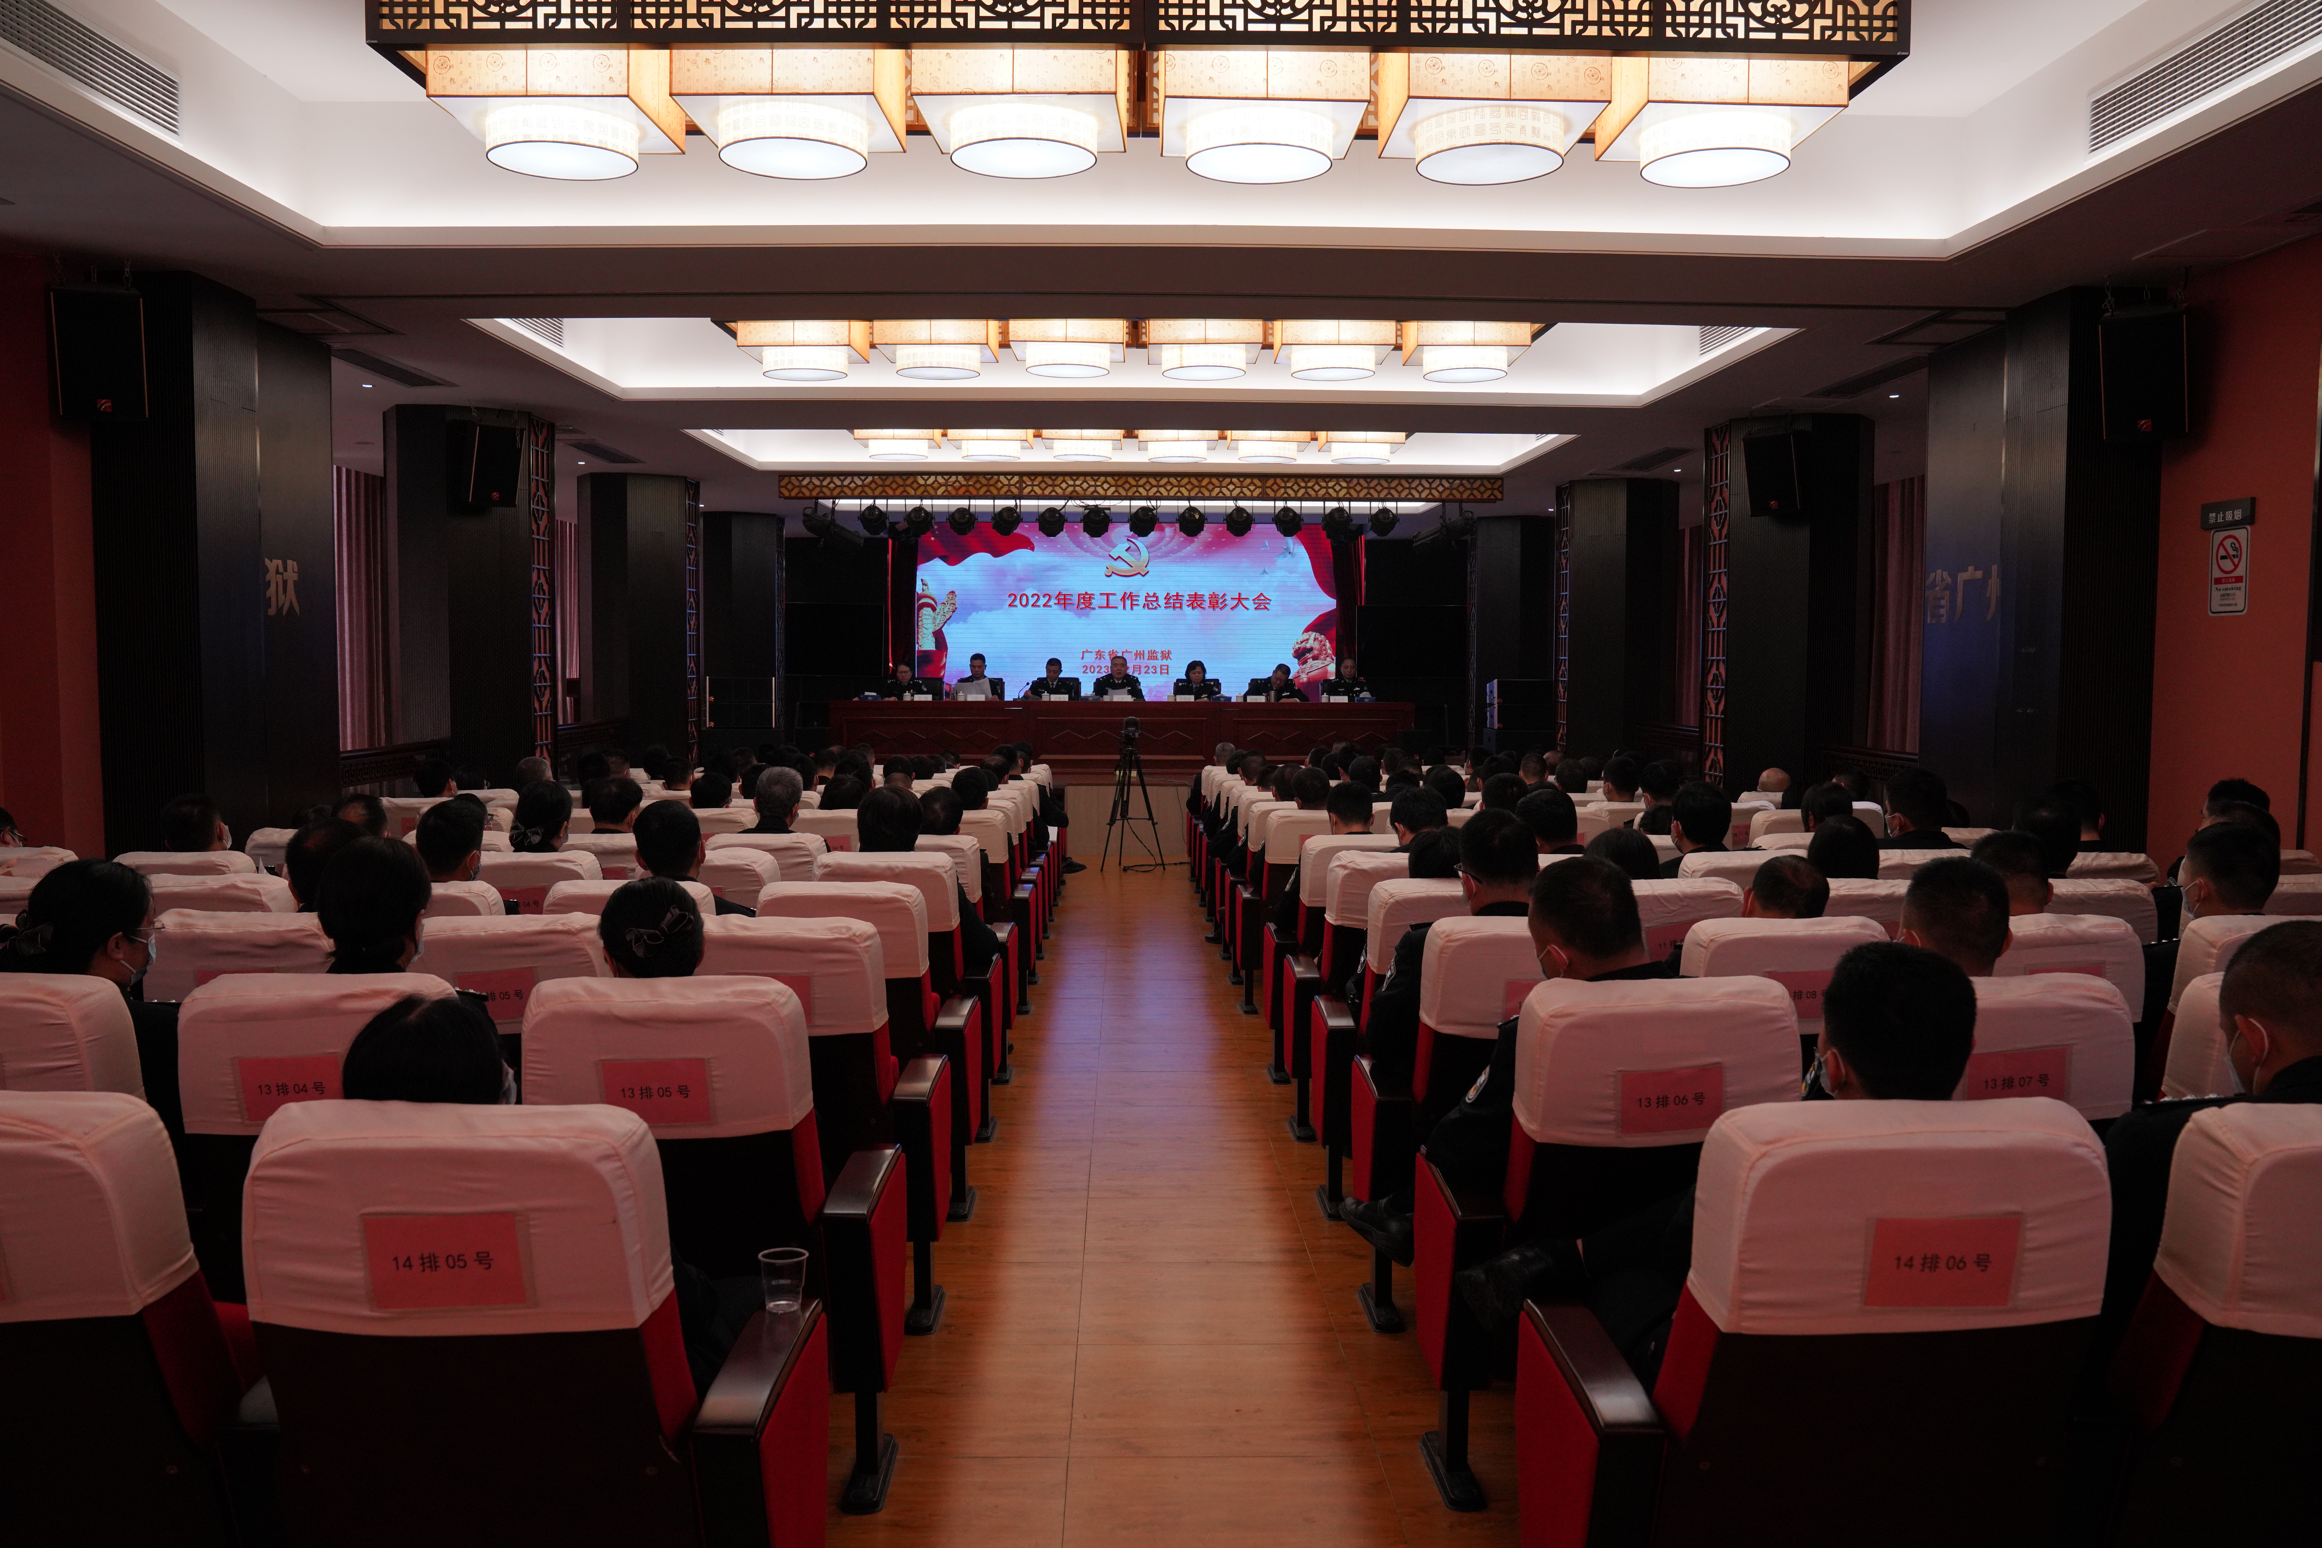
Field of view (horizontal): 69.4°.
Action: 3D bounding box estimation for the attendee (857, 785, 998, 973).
[{"bbox_3d":[-0.870,0.660,6.080,0.530,1.250,0.780,0,4,-1],"label":"attendee"}]

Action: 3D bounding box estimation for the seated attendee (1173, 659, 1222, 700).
[{"bbox_3d":[0.398,-0.611,18.516,0.520,1.260,0.700,0,4,-1],"label":"seated attendee"}]

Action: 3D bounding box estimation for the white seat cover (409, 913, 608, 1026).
[{"bbox_3d":[-1.409,0.423,3.642,0.440,0.240,0.155,0,12,2],"label":"white seat cover"}]

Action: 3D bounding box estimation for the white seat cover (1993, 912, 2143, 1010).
[{"bbox_3d":[2.025,0.458,3.854,0.465,0.255,0.185,0,4,-1],"label":"white seat cover"}]

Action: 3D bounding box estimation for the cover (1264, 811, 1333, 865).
[{"bbox_3d":[0.756,0.306,8.120,0.465,0.255,0.185,0,4,-1],"label":"cover"}]

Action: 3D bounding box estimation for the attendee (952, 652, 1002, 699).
[{"bbox_3d":[-2.034,-0.686,18.643,0.550,1.300,0.750,0,4,-1],"label":"attendee"}]

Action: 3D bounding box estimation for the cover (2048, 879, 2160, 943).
[{"bbox_3d":[2.599,0.433,4.759,0.441,0.255,0.150,0,14,-1],"label":"cover"}]

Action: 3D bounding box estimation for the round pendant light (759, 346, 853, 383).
[{"bbox_3d":[-2.174,-2.508,10.266,0.515,0.135,0.515,0,4,-1],"label":"round pendant light"}]

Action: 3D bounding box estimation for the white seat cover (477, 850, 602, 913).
[{"bbox_3d":[-2.124,0.389,5.600,0.465,0.255,0.185,0,4,-1],"label":"white seat cover"}]

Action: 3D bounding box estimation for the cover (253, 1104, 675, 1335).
[{"bbox_3d":[-0.854,0.528,2.062,0.465,0.260,0.150,0,12,-1],"label":"cover"}]

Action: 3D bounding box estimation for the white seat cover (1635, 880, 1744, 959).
[{"bbox_3d":[1.416,0.436,4.712,0.441,0.255,0.150,0,14,-1],"label":"white seat cover"}]

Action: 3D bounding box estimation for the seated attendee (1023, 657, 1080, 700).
[{"bbox_3d":[-1.173,-0.641,18.229,0.580,1.221,0.700,0,4,-1],"label":"seated attendee"}]

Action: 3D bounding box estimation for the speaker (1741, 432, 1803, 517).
[{"bbox_3d":[3.969,-1.954,10.794,0.295,0.500,0.290,3,23,34],"label":"speaker"}]

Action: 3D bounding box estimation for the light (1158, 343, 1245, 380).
[{"bbox_3d":[0.243,-2.239,9.146,0.460,0.112,0.460,0,4,-1],"label":"light"}]

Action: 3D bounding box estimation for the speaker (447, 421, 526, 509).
[{"bbox_3d":[-4.883,-2.231,12.150,0.370,0.590,0.380,18,13,35],"label":"speaker"}]

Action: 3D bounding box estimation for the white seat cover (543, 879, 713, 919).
[{"bbox_3d":[-1.460,0.430,4.654,0.465,0.260,0.150,0,12,-1],"label":"white seat cover"}]

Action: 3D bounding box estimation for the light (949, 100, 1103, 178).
[{"bbox_3d":[-0.422,-1.957,5.198,0.460,0.112,0.460,0,4,-1],"label":"light"}]

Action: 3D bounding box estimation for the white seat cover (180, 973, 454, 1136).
[{"bbox_3d":[-1.427,0.486,2.918,0.465,0.255,0.185,0,4,-1],"label":"white seat cover"}]

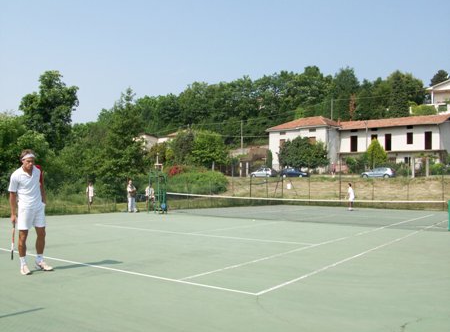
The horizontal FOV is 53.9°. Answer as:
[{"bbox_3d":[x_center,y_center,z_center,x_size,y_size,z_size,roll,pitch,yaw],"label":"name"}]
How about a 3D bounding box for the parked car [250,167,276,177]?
[{"bbox_3d":[5.777,0.992,65.500,3.750,1.420,1.640,0,-3,33],"label":"parked car"}]

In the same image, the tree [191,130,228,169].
[{"bbox_3d":[-2.197,-2.045,67.000,5.400,7.000,5.400,2,-3,-2],"label":"tree"}]

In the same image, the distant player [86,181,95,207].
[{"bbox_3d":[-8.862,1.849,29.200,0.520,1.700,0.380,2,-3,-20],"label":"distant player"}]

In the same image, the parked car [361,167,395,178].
[{"bbox_3d":[19.379,0.847,55.900,4.100,1.440,1.720,0,-3,33],"label":"parked car"}]

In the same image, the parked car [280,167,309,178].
[{"bbox_3d":[9.973,0.983,63.000,4.050,1.410,1.680,0,-3,33],"label":"parked car"}]

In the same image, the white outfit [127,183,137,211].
[{"bbox_3d":[-4.869,1.674,23.200,0.380,1.450,0.520,-1,-3,37],"label":"white outfit"}]

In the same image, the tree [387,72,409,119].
[{"bbox_3d":[35.889,-14.460,92.000,4.200,10.600,4.200,0,-3,21],"label":"tree"}]

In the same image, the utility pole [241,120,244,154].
[{"bbox_3d":[3.760,-6.166,95.000,0.300,7.600,0.300,1,-3,2],"label":"utility pole"}]

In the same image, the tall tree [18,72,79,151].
[{"bbox_3d":[-18.360,-3.381,46.000,6.200,12.600,6.000,3,-3,-22],"label":"tall tree"}]

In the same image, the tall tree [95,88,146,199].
[{"bbox_3d":[-8.576,-1.799,37.000,4.300,9.300,4.200,2,-3,-13],"label":"tall tree"}]

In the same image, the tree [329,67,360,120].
[{"bbox_3d":[28.375,-16.859,105.000,7.000,13.300,7.000,1,-3,15],"label":"tree"}]

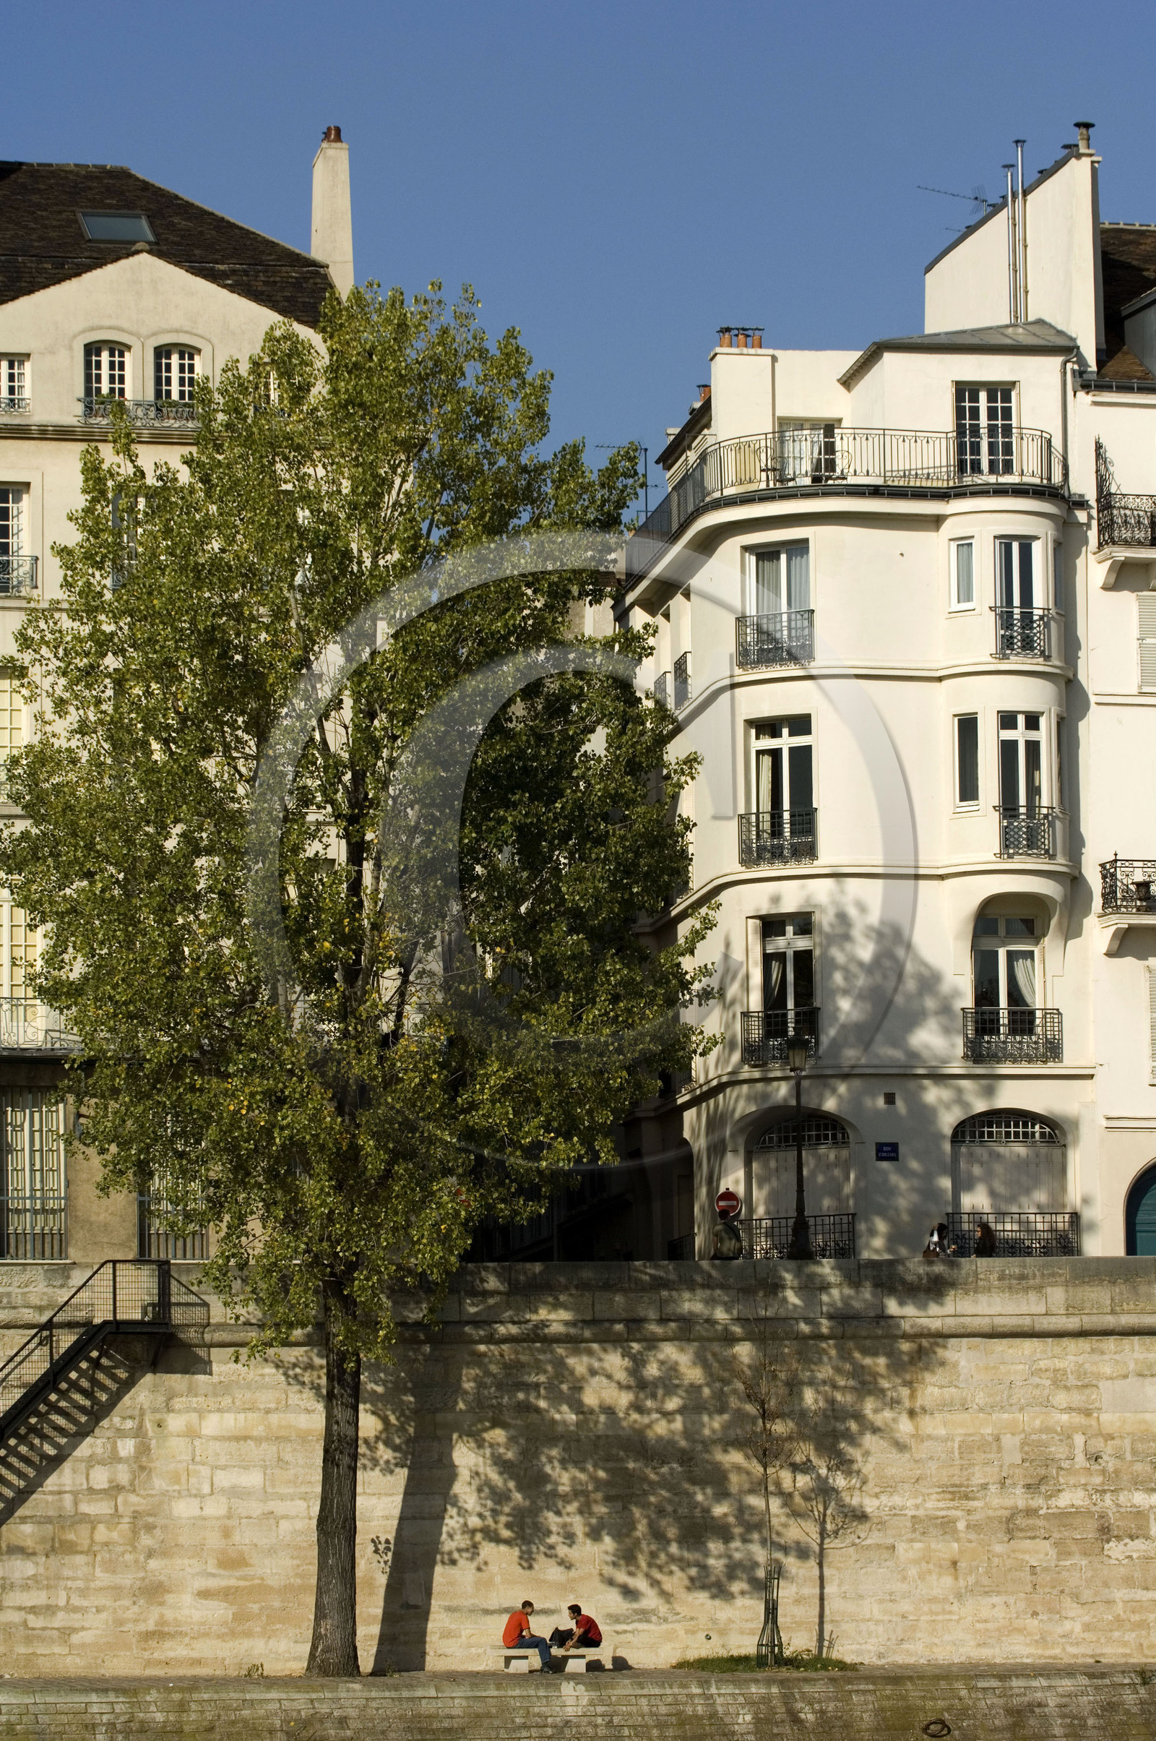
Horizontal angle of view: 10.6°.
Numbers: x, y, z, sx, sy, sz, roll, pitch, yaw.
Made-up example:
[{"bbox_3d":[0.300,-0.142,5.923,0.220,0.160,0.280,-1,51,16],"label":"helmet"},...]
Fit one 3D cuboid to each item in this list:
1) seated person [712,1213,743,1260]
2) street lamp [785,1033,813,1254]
[{"bbox_3d":[2.570,6.573,108.500,0.500,1.280,0.700,1,-6,-18],"label":"seated person"},{"bbox_3d":[3.744,4.713,104.826,0.460,4.100,0.460,-1,-5,0],"label":"street lamp"}]

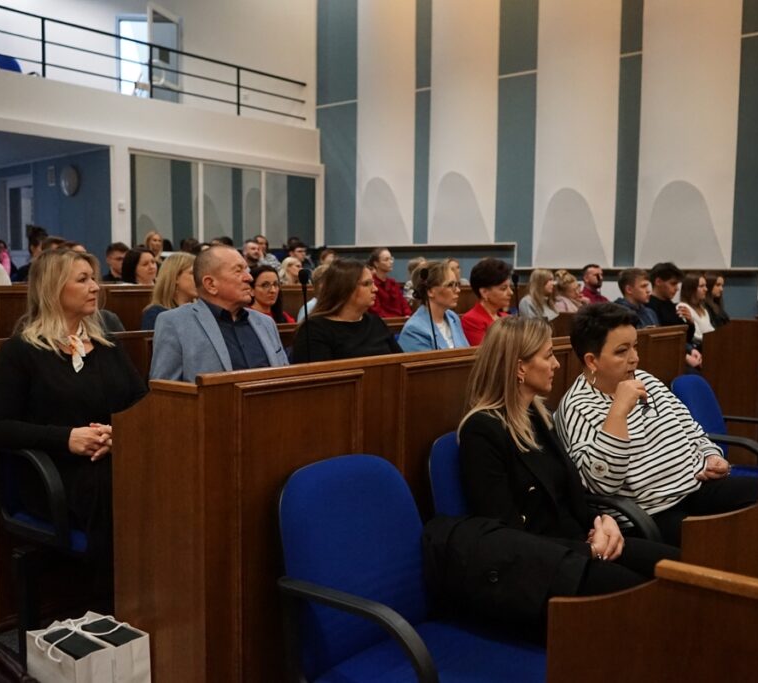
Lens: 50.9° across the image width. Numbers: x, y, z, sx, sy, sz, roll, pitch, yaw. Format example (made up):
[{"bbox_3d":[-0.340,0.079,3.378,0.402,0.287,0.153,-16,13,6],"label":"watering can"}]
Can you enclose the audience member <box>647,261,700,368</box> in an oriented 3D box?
[{"bbox_3d":[2.099,0.103,5.573,0.520,1.300,0.750,-5,7,-43],"label":"audience member"}]

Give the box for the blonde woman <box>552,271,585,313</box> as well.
[{"bbox_3d":[1.629,0.018,6.574,0.480,1.200,0.720,-5,7,-43],"label":"blonde woman"}]

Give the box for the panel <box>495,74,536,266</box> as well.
[{"bbox_3d":[1.607,-1.996,9.335,0.522,2.227,0.050,5,7,39],"label":"panel"}]

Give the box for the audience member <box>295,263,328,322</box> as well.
[{"bbox_3d":[-0.247,0.179,4.602,0.720,1.220,0.480,5,7,42],"label":"audience member"}]

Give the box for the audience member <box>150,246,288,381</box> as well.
[{"bbox_3d":[-0.417,0.306,3.041,0.750,1.320,0.540,5,7,41],"label":"audience member"}]

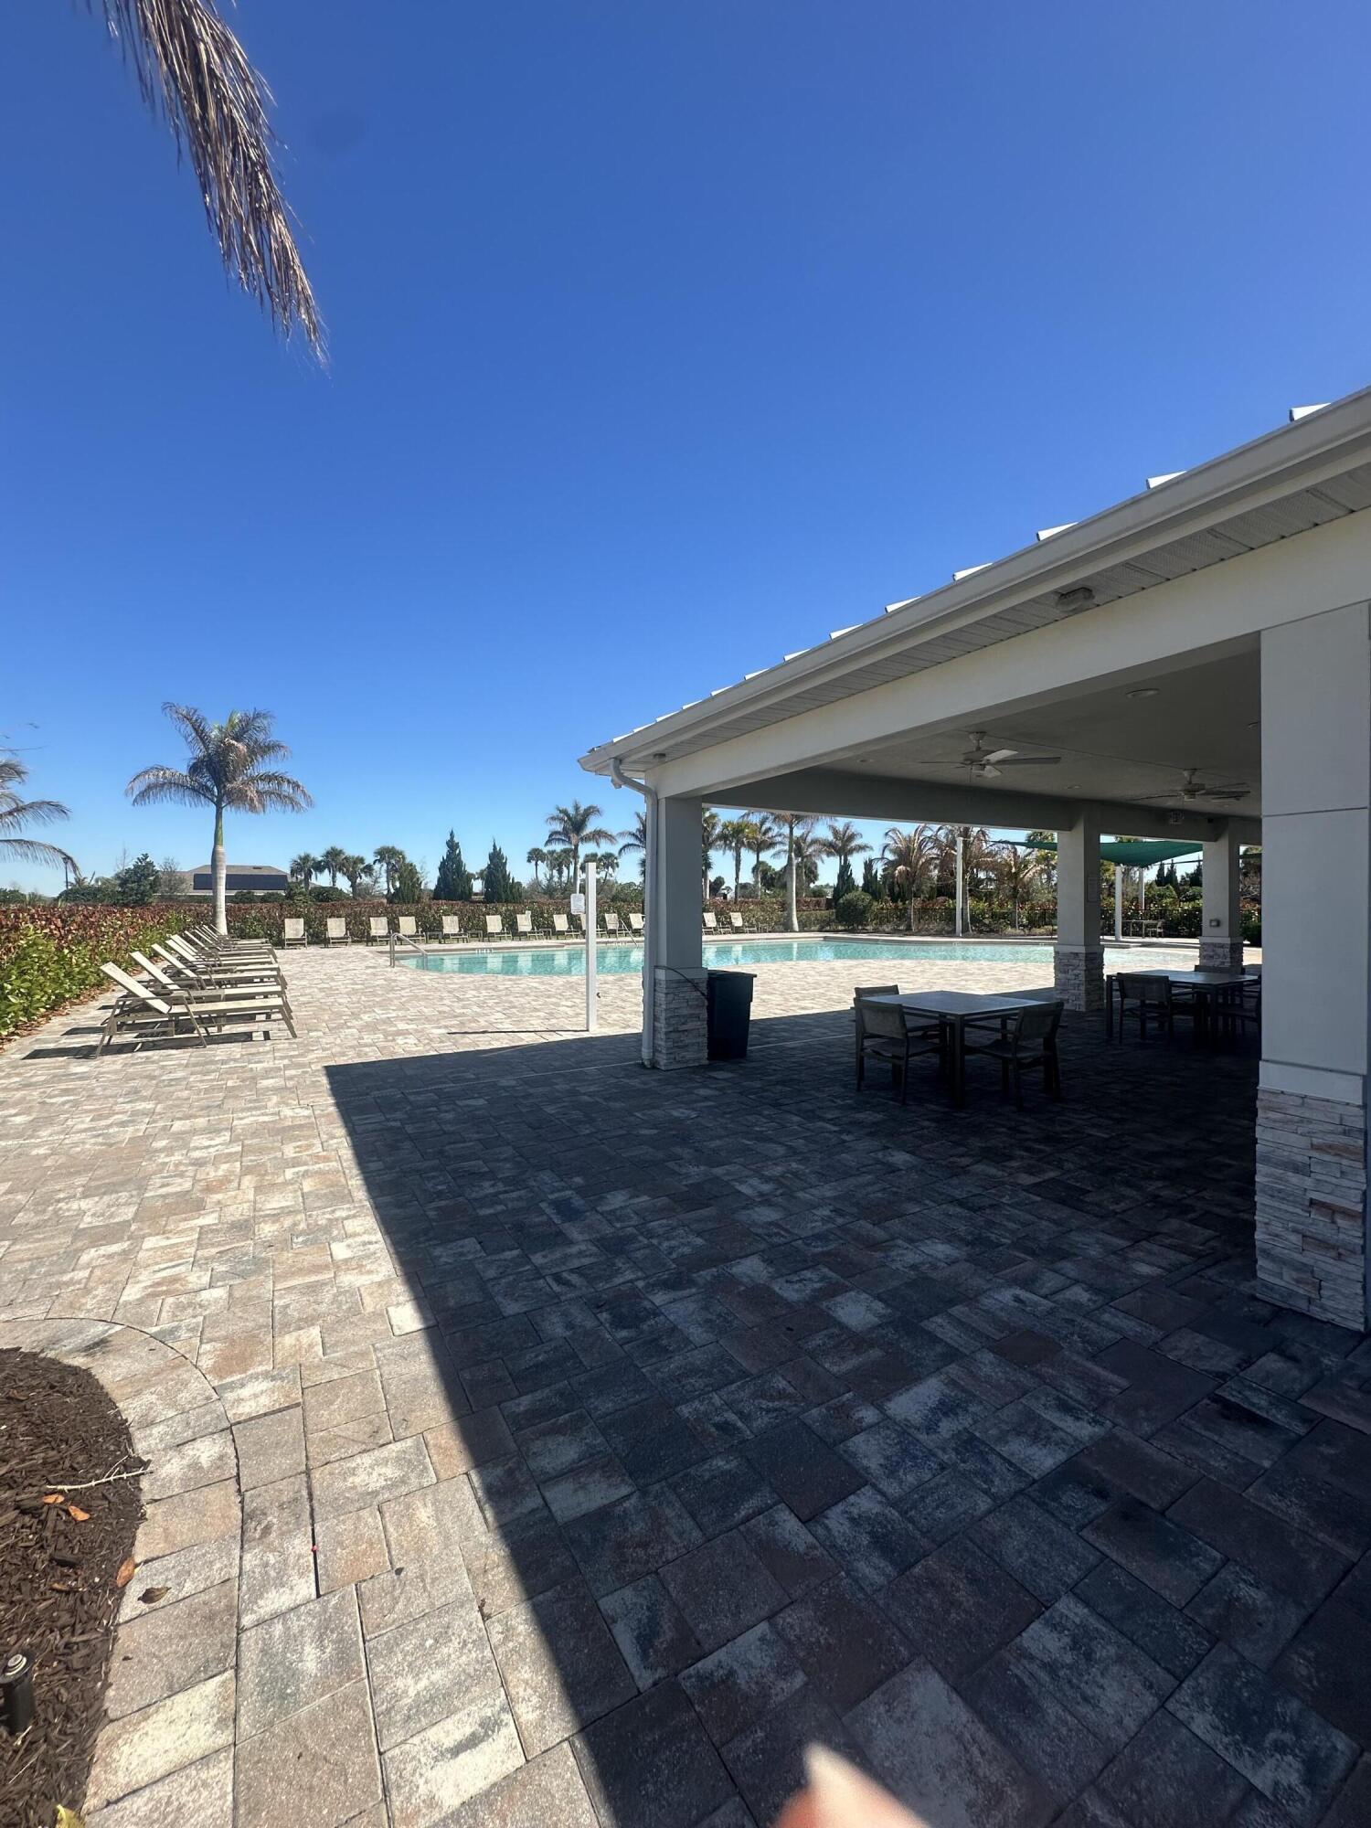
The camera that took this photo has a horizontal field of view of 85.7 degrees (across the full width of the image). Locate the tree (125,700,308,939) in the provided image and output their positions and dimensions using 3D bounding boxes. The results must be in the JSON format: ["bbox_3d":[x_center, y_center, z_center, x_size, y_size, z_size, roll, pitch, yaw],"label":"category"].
[{"bbox_3d":[-18.830,-3.456,30.035,6.600,9.836,6.600,0,0,0],"label":"tree"}]

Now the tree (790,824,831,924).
[{"bbox_3d":[6.822,-2.655,46.026,5.200,7.575,5.200,0,0,0],"label":"tree"}]

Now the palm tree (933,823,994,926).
[{"bbox_3d":[14.878,-2.064,39.000,3.500,6.190,3.500,0,1,0],"label":"palm tree"}]

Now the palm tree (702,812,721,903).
[{"bbox_3d":[1.652,-3.689,57.000,2.900,9.250,2.900,0,1,0],"label":"palm tree"}]

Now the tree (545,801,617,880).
[{"bbox_3d":[-8.116,-3.745,57.034,5.500,9.796,5.500,0,0,0],"label":"tree"}]

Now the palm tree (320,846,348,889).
[{"bbox_3d":[-33.170,-2.599,70.027,2.800,7.648,2.800,0,0,0],"label":"palm tree"}]

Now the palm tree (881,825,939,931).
[{"bbox_3d":[12.400,-1.987,40.500,3.450,5.960,3.450,0,1,0],"label":"palm tree"}]

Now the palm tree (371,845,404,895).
[{"bbox_3d":[-28.057,-2.742,70.000,3.200,7.360,3.200,0,1,0],"label":"palm tree"}]

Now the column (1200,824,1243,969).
[{"bbox_3d":[9.561,-0.105,13.213,0.490,3.050,0.490,-1,0,-30],"label":"column"}]

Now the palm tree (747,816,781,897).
[{"bbox_3d":[6.407,-3.704,62.000,3.700,9.120,3.700,0,1,0],"label":"palm tree"}]

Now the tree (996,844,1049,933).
[{"bbox_3d":[19.287,-1.627,43.019,3.400,5.301,3.400,0,0,0],"label":"tree"}]

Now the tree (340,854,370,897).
[{"bbox_3d":[-31.234,-2.294,70.000,3.100,6.500,3.100,0,1,0],"label":"tree"}]

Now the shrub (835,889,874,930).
[{"bbox_3d":[10.151,-0.270,44.508,2.300,2.383,2.300,0,0,0],"label":"shrub"}]

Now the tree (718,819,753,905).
[{"bbox_3d":[3.833,-2.920,54.028,3.000,8.033,3.000,0,0,0],"label":"tree"}]

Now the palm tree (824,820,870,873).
[{"bbox_3d":[15.323,-3.972,71.034,5.000,9.748,5.000,0,0,0],"label":"palm tree"}]

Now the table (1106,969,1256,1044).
[{"bbox_3d":[5.730,1.110,8.500,1.170,0.740,1.170,-1,1,-30],"label":"table"}]

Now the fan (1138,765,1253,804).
[{"bbox_3d":[5.960,-1.520,8.740,1.420,0.380,1.420,-1,1,-30],"label":"fan"}]

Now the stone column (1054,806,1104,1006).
[{"bbox_3d":[5.900,-0.091,11.094,0.490,3.100,0.490,-1,0,-30],"label":"stone column"}]

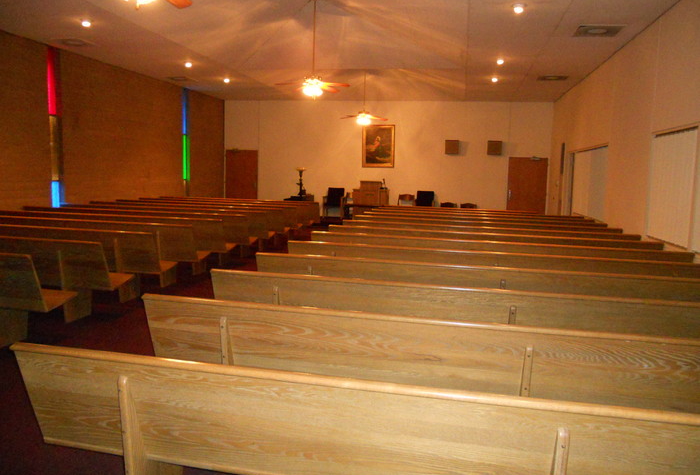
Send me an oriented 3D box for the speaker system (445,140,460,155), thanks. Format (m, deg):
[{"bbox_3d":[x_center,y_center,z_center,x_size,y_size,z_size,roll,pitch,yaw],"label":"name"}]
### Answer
[{"bbox_3d":[2.975,-2.606,15.843,0.411,0.402,0.237,3,7,11],"label":"speaker system"}]

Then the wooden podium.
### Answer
[{"bbox_3d":[0.604,-0.991,15.330,0.968,1.141,0.550,3,7,11],"label":"wooden podium"}]

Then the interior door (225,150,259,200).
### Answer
[{"bbox_3d":[-3.606,-1.799,18.207,1.109,2.188,0.060,3,7,11],"label":"interior door"}]

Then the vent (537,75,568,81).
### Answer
[{"bbox_3d":[4.504,-3.536,12.146,0.620,0.050,0.630,3,7,11],"label":"vent"}]

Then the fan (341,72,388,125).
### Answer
[{"bbox_3d":[0.381,-3.527,13.821,1.290,1.292,1.290,3,7,11],"label":"fan"}]

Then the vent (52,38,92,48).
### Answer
[{"bbox_3d":[-4.858,-3.421,9.598,0.610,0.040,0.610,3,7,11],"label":"vent"}]

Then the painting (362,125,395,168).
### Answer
[{"bbox_3d":[0.895,-2.853,17.137,1.020,1.308,0.060,3,7,11],"label":"painting"}]

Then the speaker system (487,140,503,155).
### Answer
[{"bbox_3d":[4.142,-2.544,15.608,0.401,0.385,0.237,3,7,11],"label":"speaker system"}]

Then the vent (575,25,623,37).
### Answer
[{"bbox_3d":[3.724,-3.085,8.188,0.620,0.050,0.630,3,7,11],"label":"vent"}]

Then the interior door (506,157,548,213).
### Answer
[{"bbox_3d":[5.067,-1.195,15.689,1.065,2.152,0.070,3,7,11],"label":"interior door"}]

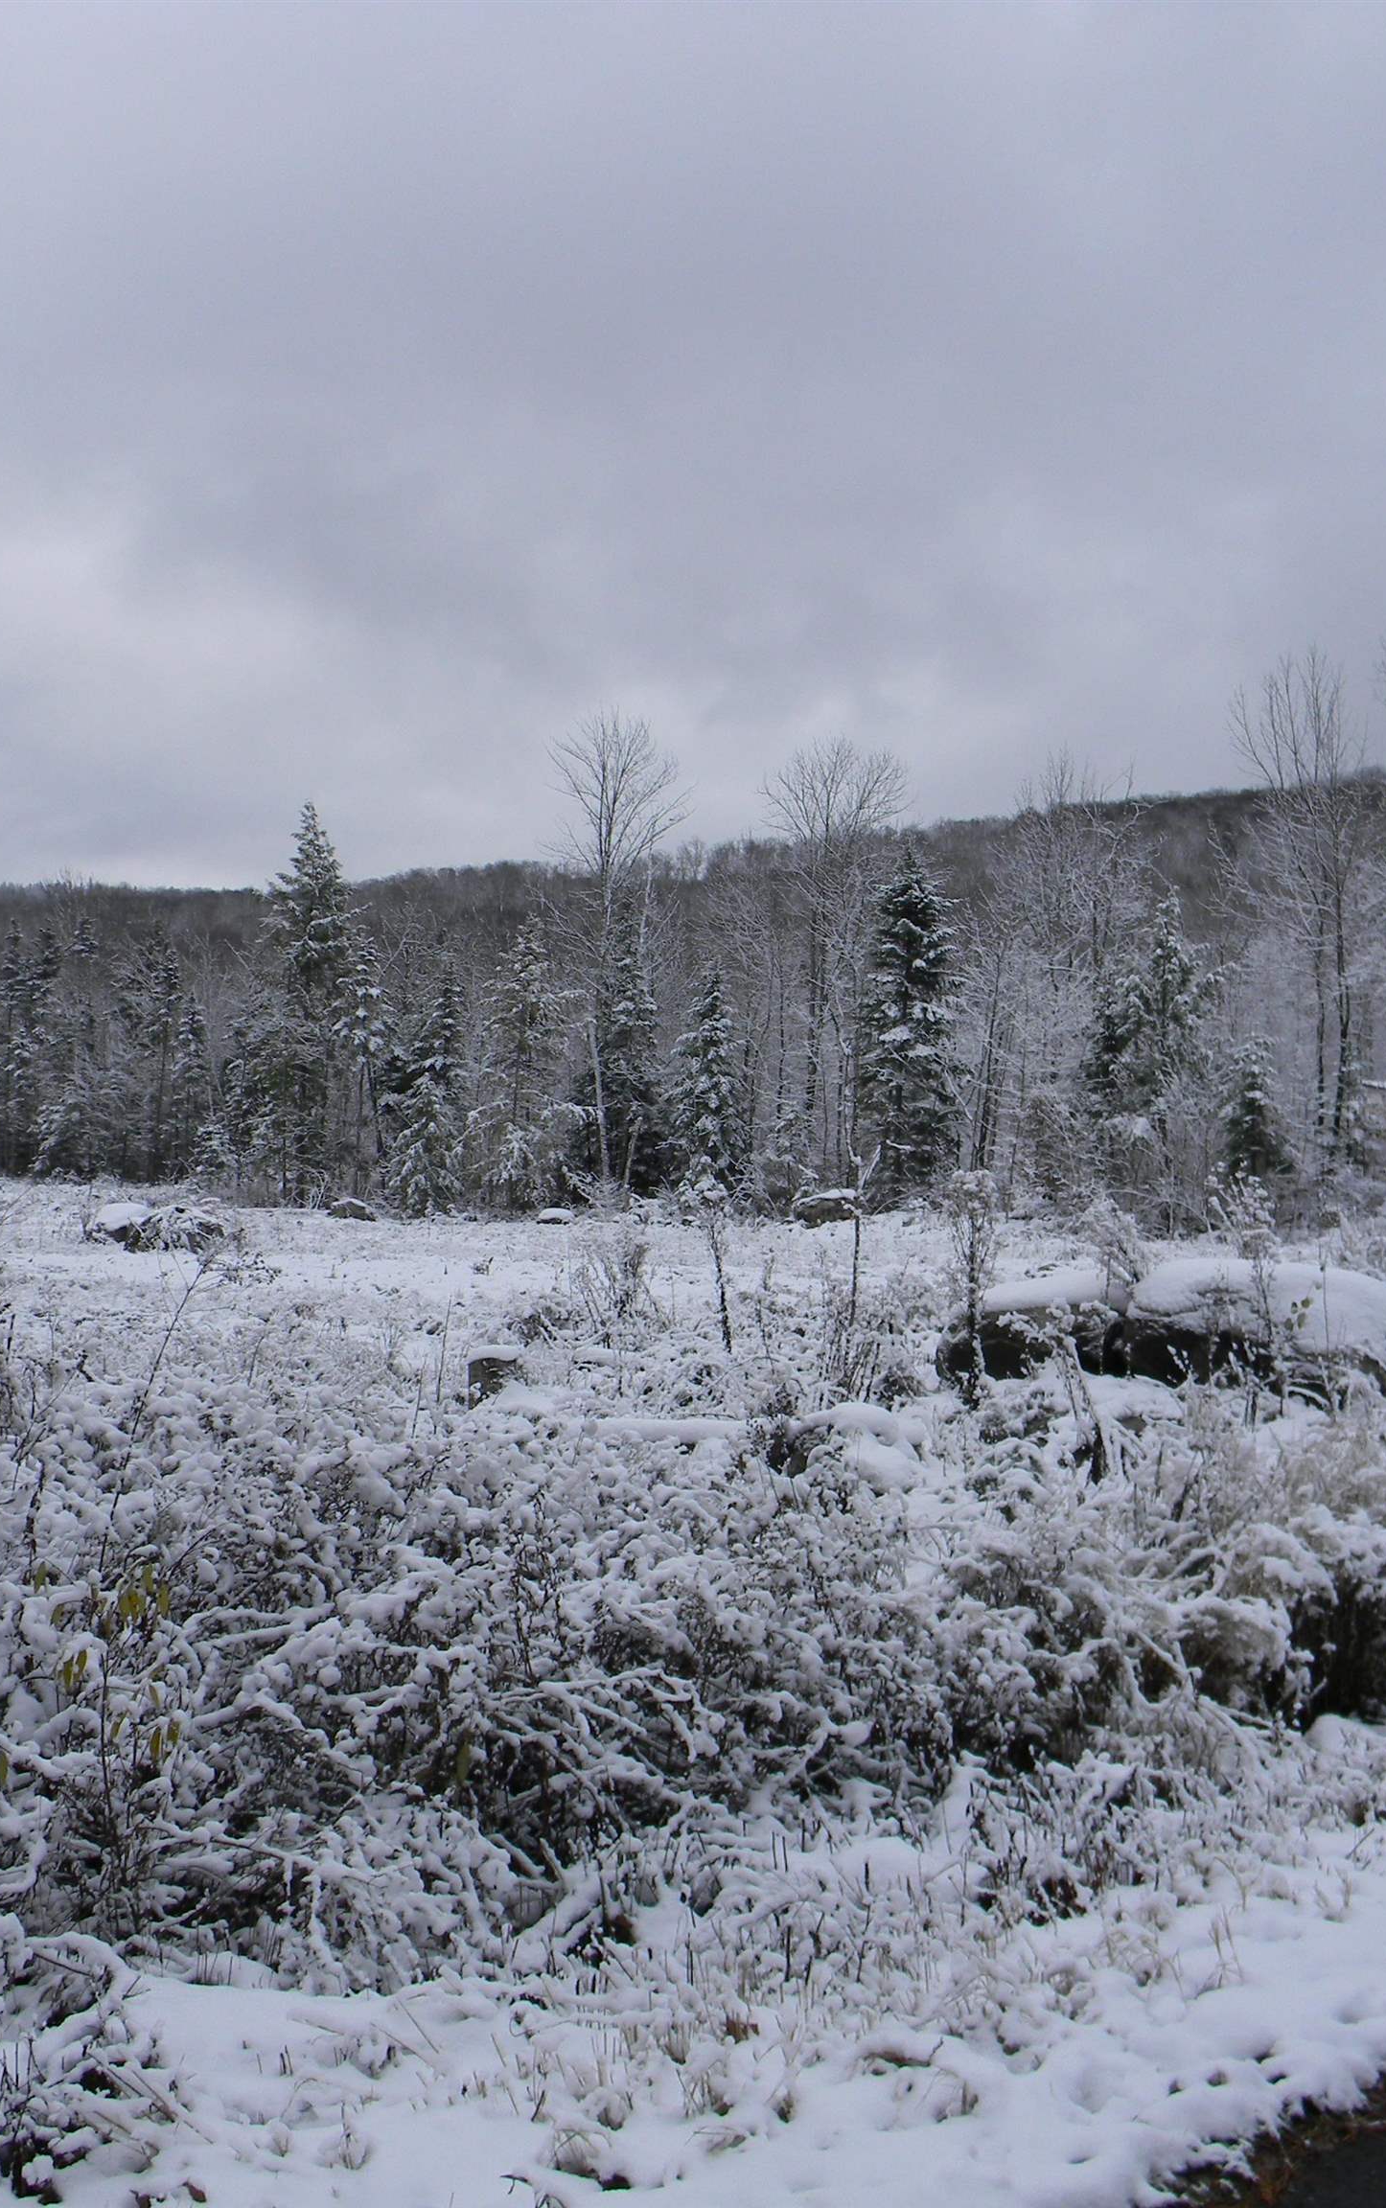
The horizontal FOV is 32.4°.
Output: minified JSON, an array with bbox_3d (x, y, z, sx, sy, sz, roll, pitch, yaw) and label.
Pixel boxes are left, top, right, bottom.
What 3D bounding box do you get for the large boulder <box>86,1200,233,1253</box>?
[{"bbox_3d":[-8.963,2.067,40.000,2.500,0.900,1.900,0,0,0],"label":"large boulder"}]

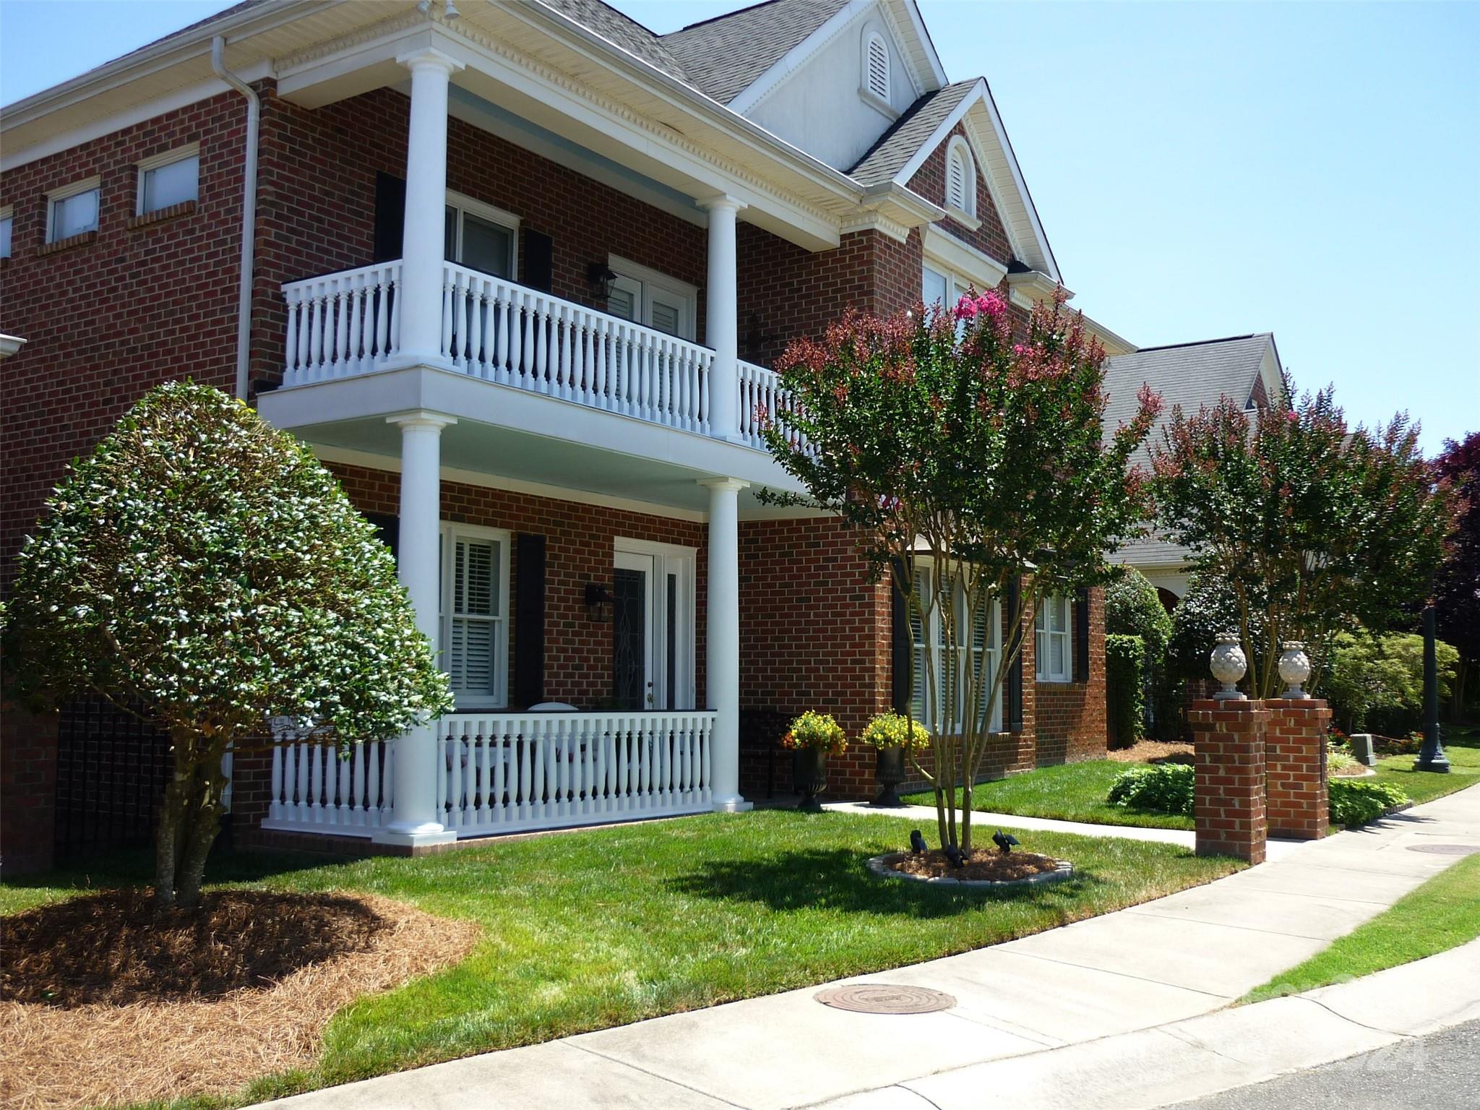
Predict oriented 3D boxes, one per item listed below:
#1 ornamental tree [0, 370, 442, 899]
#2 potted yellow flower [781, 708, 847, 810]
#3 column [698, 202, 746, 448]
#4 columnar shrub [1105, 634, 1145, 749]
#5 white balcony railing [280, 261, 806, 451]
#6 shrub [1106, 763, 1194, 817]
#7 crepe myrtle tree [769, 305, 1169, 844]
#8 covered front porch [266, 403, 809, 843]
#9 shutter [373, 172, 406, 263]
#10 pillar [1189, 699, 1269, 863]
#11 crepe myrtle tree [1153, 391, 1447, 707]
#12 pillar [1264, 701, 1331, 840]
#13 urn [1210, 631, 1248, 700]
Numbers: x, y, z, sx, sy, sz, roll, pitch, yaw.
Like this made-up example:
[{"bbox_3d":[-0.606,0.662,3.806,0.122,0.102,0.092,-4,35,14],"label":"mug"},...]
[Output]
[{"bbox_3d":[-2.825,0.460,7.720,2.450,2.860,2.400,2,-6,-20],"label":"ornamental tree"},{"bbox_3d":[0.667,1.896,13.194,0.580,0.940,0.580,0,-5,0],"label":"potted yellow flower"},{"bbox_3d":[-0.162,-2.186,13.200,0.340,2.300,0.340,-4,-7,36],"label":"column"},{"bbox_3d":[5.959,2.123,22.000,0.720,1.830,0.720,-3,-6,34],"label":"columnar shrub"},{"bbox_3d":[-1.285,-1.405,12.685,1.770,1.000,5.786,-3,-6,34],"label":"white balcony railing"},{"bbox_3d":[4.141,2.280,13.900,1.050,0.500,0.950,-1,-6,16],"label":"shrub"},{"bbox_3d":[1.538,0.087,9.880,2.750,3.970,2.700,-1,-5,9],"label":"crepe myrtle tree"},{"bbox_3d":[-1.275,0.694,12.460,1.870,3.220,5.836,-3,-6,34],"label":"covered front porch"},{"bbox_3d":[-2.922,-2.533,11.900,0.045,1.330,0.375,-3,-6,34],"label":"shutter"},{"bbox_3d":[3.763,1.729,10.832,0.490,1.230,0.490,-3,-6,34],"label":"pillar"},{"bbox_3d":[5.781,0.432,14.500,3.100,4.350,3.050,-2,-6,22],"label":"crepe myrtle tree"},{"bbox_3d":[5.078,1.936,12.829,0.490,1.245,0.490,-3,-6,34],"label":"pillar"},{"bbox_3d":[3.691,0.837,10.660,0.285,0.510,0.285,-4,-7,36],"label":"urn"}]

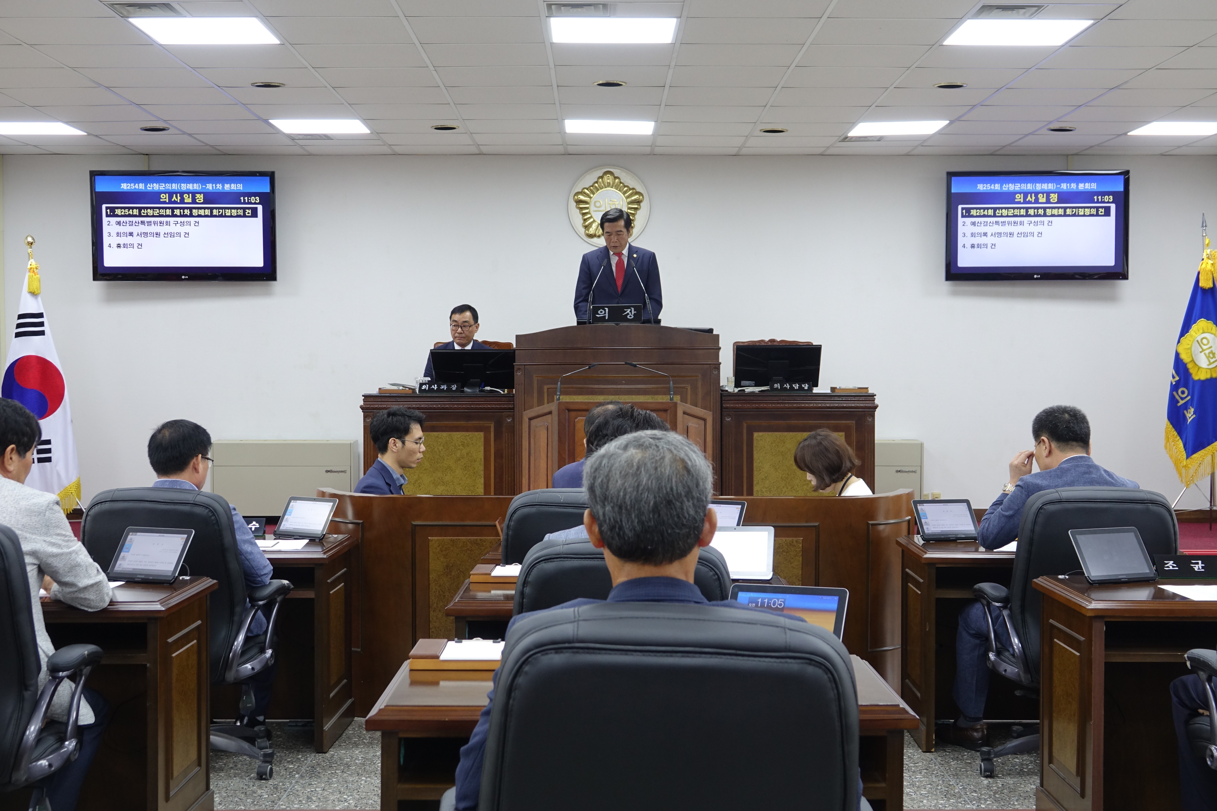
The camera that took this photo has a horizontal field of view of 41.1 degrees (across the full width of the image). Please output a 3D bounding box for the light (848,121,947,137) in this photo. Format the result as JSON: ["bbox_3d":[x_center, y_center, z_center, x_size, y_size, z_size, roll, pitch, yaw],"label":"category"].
[{"bbox_3d":[1.816,-1.778,10.241,0.590,0.070,0.580,0,2,0],"label":"light"}]

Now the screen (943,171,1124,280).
[{"bbox_3d":[2.993,-1.252,11.339,1.280,0.765,0.080,-1,4,0],"label":"screen"}]

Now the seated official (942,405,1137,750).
[{"bbox_3d":[1.564,0.644,5.915,0.570,1.300,0.780,0,2,-17],"label":"seated official"}]

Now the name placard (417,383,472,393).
[{"bbox_3d":[-0.990,-0.102,9.597,0.265,0.065,0.060,0,2,0],"label":"name placard"}]

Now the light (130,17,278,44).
[{"bbox_3d":[-1.781,-1.698,7.230,0.590,0.070,0.580,0,2,0],"label":"light"}]

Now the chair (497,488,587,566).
[{"bbox_3d":[-0.092,0.768,5.548,0.660,1.020,0.680,0,1,0],"label":"chair"}]

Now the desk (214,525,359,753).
[{"bbox_3d":[-1.556,0.894,6.214,1.080,0.730,0.660,0,1,0],"label":"desk"}]

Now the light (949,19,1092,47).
[{"bbox_3d":[1.826,-1.695,7.242,0.590,0.070,0.580,0,2,0],"label":"light"}]

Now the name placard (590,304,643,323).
[{"bbox_3d":[0.055,-0.538,9.539,0.310,0.110,0.060,0,2,0],"label":"name placard"}]

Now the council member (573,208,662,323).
[{"bbox_3d":[0.056,-0.376,9.994,0.550,1.680,0.360,0,2,0],"label":"council member"}]

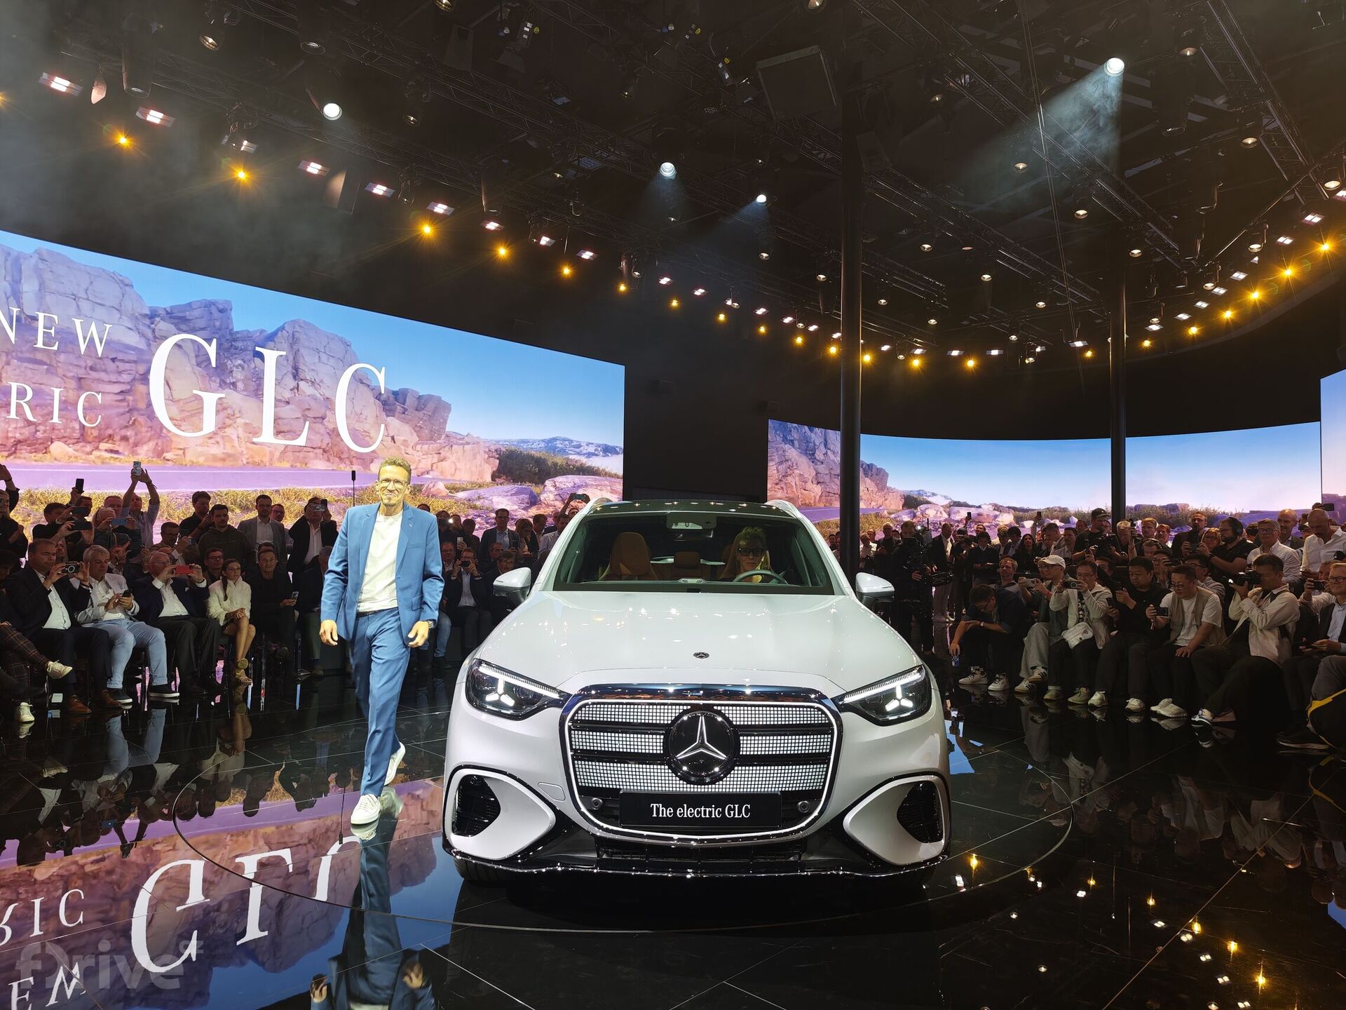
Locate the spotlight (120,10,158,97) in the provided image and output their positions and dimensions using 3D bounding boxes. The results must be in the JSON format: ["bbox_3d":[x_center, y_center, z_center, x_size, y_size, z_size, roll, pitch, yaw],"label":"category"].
[{"bbox_3d":[-5.186,-4.383,8.700,0.350,0.760,0.350,-2,-3,44],"label":"spotlight"}]

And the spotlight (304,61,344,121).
[{"bbox_3d":[-3.362,-3.979,8.600,0.340,0.360,0.460,-10,45,-28],"label":"spotlight"}]

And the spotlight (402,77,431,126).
[{"bbox_3d":[-2.434,-3.833,8.500,0.270,0.400,0.250,13,-10,-16],"label":"spotlight"}]

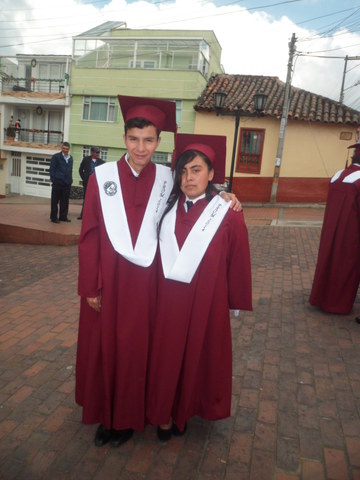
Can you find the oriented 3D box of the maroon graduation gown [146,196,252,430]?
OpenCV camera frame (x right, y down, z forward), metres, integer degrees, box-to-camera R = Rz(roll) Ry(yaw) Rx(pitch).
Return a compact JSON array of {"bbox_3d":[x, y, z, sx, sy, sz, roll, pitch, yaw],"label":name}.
[{"bbox_3d":[0.127,0.410,1.981,0.560,1.285,0.400,7,9,6],"label":"maroon graduation gown"}]

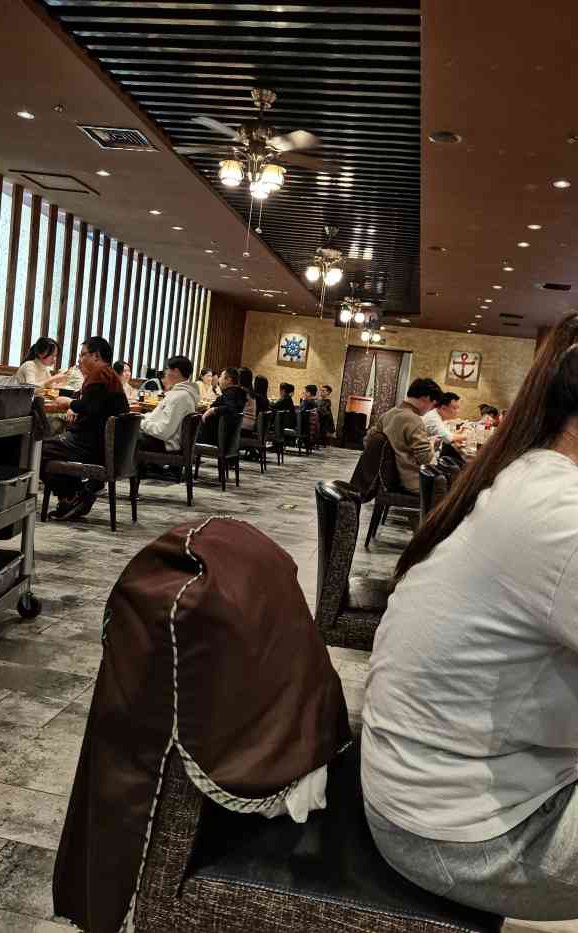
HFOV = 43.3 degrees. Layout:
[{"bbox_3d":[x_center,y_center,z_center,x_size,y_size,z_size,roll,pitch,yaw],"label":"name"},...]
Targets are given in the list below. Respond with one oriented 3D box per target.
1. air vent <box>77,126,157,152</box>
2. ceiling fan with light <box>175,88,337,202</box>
[{"bbox_3d":[-1.088,-2.107,4.679,0.400,0.040,0.410,7,6,10],"label":"air vent"},{"bbox_3d":[-0.162,-1.702,3.784,0.950,0.523,0.950,7,6,10],"label":"ceiling fan with light"}]

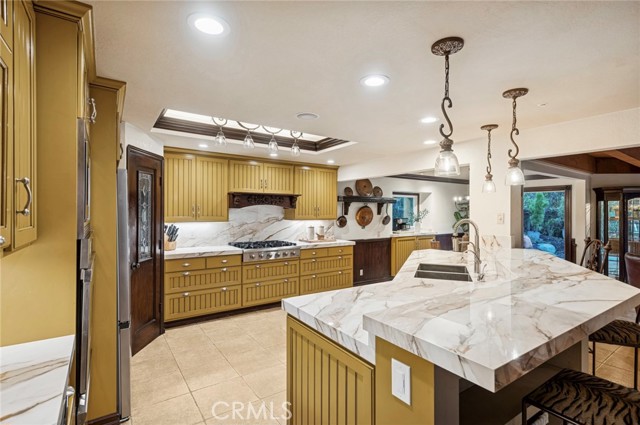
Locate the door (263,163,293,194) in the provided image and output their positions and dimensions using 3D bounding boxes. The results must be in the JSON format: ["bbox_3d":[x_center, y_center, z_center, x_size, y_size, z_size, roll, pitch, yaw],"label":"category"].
[{"bbox_3d":[-0.640,-0.515,4.733,0.532,0.471,0.022,0,0,-35],"label":"door"}]

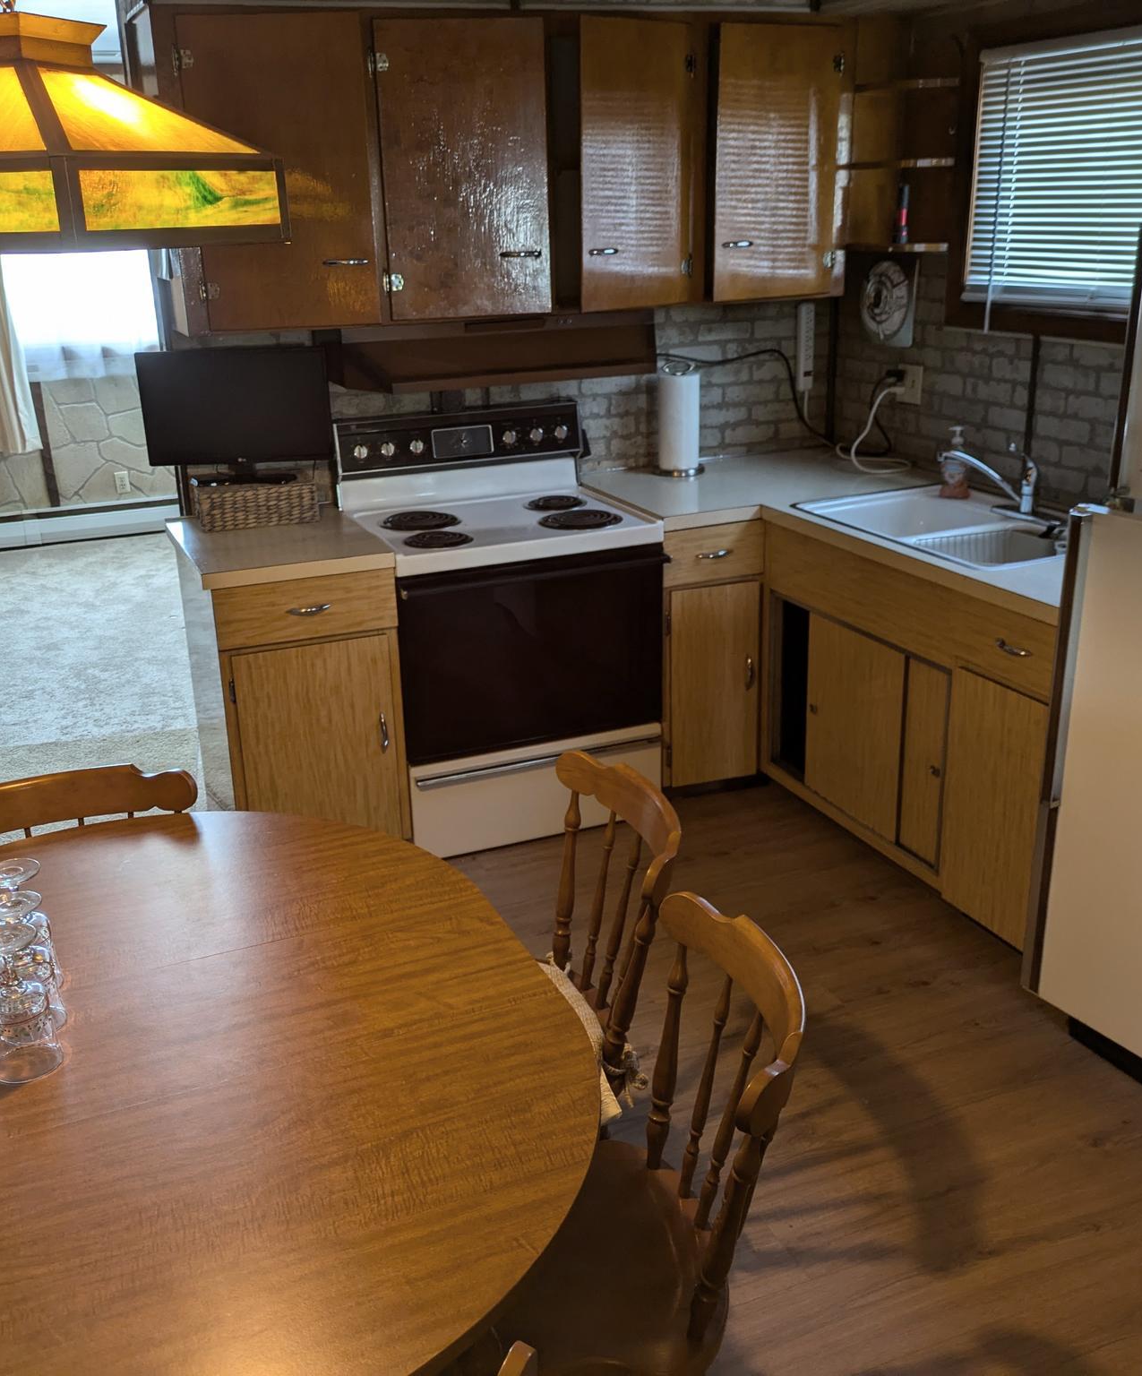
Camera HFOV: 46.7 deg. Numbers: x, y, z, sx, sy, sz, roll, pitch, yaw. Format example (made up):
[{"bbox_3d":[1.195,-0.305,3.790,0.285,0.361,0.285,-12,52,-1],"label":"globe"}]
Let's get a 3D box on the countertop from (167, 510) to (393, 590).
[{"bbox_3d":[-0.802,-0.393,3.552,0.470,0.038,0.660,-10,22,-23],"label":"countertop"}]

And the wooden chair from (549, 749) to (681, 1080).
[{"bbox_3d":[-0.108,0.577,2.200,0.520,0.860,0.460,-6,21,-14],"label":"wooden chair"}]

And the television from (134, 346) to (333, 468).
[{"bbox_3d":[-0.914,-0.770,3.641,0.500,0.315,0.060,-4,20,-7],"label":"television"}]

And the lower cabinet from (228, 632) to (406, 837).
[{"bbox_3d":[-0.787,0.096,3.741,0.460,0.700,0.620,-10,22,-23],"label":"lower cabinet"}]

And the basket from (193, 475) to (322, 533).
[{"bbox_3d":[-0.904,-0.539,3.781,0.322,0.119,0.198,-9,22,-21],"label":"basket"}]

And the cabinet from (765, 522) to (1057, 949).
[{"bbox_3d":[1.112,0.050,3.602,0.624,0.856,1.247,-9,22,-21],"label":"cabinet"}]

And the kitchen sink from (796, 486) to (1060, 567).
[{"bbox_3d":[1.061,-0.359,3.594,0.559,0.188,0.832,-9,22,-21],"label":"kitchen sink"}]

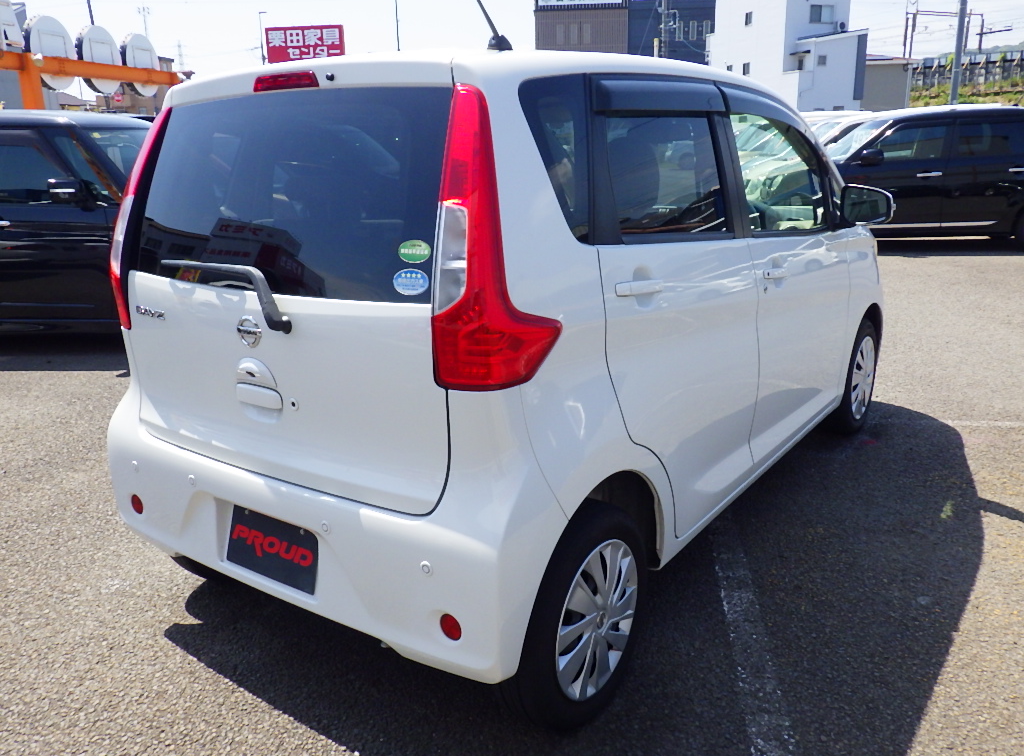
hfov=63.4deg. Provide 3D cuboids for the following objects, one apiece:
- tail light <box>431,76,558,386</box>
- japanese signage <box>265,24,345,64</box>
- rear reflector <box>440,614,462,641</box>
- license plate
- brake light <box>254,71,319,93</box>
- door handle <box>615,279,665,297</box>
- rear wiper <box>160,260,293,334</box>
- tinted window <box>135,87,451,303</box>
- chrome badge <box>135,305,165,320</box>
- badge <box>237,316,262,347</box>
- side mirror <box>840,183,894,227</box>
[{"bbox_3d":[-0.053,-0.277,1.623,0.210,0.600,0.260,9,19,35],"label":"tail light"},{"bbox_3d":[-10.234,-16.585,41.241,3.850,1.850,0.500,-2,16,0],"label":"japanese signage"},{"bbox_3d":[-0.125,0.514,1.707,0.053,0.054,0.015,6,13,27],"label":"rear reflector"},{"bbox_3d":[-0.591,0.412,2.040,0.330,0.165,0.012,9,5,35],"label":"license plate"},{"bbox_3d":[-0.509,-0.679,1.901,0.226,0.038,0.030,9,1,35],"label":"brake light"},{"bbox_3d":[0.291,-0.207,1.891,0.036,0.037,0.241,9,13,35],"label":"door handle"},{"bbox_3d":[-0.672,-0.197,1.908,0.500,0.140,0.060,9,4,35],"label":"rear wiper"},{"bbox_3d":[-0.555,-0.429,1.894,1.050,0.450,0.070,9,-2,35],"label":"tinted window"},{"bbox_3d":[-0.948,-0.169,2.168,0.152,0.025,0.010,12,15,40],"label":"chrome badge"},{"bbox_3d":[-0.604,-0.105,1.903,0.089,0.074,0.012,9,13,35],"label":"badge"},{"bbox_3d":[1.351,-0.656,3.155,0.180,0.150,0.110,9,19,35],"label":"side mirror"}]

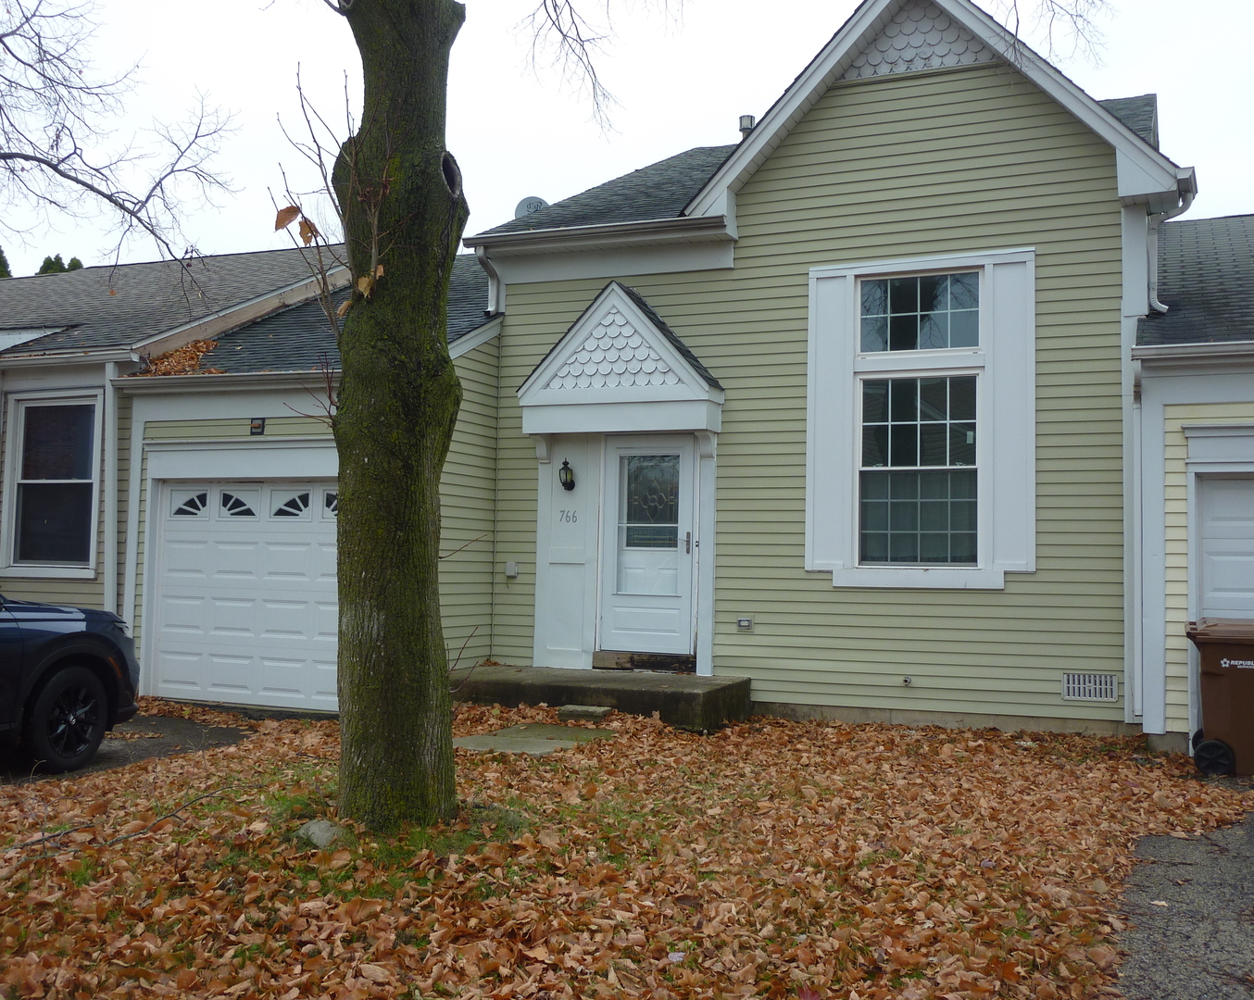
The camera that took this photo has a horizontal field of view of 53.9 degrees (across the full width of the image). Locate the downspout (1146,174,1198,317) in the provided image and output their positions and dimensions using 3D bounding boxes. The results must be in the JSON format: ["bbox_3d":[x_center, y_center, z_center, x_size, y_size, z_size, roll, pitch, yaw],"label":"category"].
[{"bbox_3d":[4.415,-2.051,10.001,0.370,1.090,0.110,0,-3,23],"label":"downspout"}]

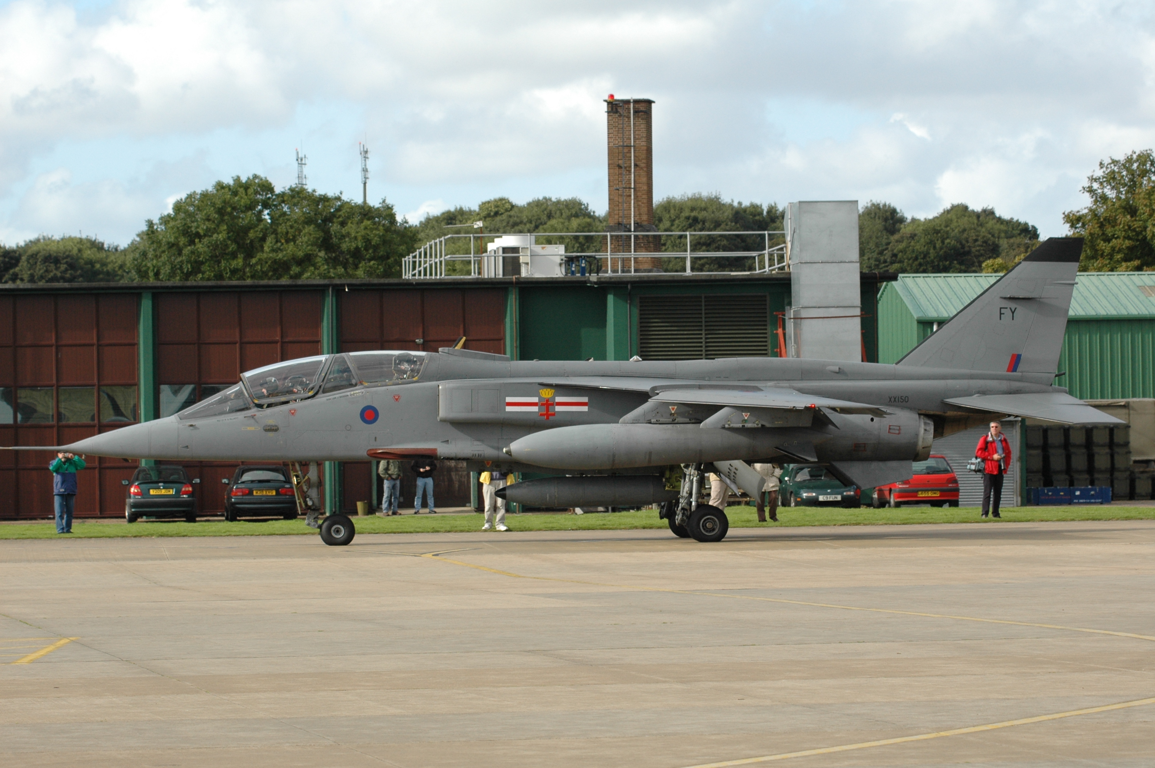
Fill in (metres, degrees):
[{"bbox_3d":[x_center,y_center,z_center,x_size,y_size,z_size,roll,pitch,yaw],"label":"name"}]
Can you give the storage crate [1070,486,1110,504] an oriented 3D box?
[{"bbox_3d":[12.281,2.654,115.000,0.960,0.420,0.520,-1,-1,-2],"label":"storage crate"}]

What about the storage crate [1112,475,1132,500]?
[{"bbox_3d":[13.513,2.579,119.300,0.480,0.620,0.600,-1,-1,-2],"label":"storage crate"}]

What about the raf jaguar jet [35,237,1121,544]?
[{"bbox_3d":[-0.360,0.110,77.100,17.450,4.870,8.690,-1,-1,-6],"label":"raf jaguar jet"}]

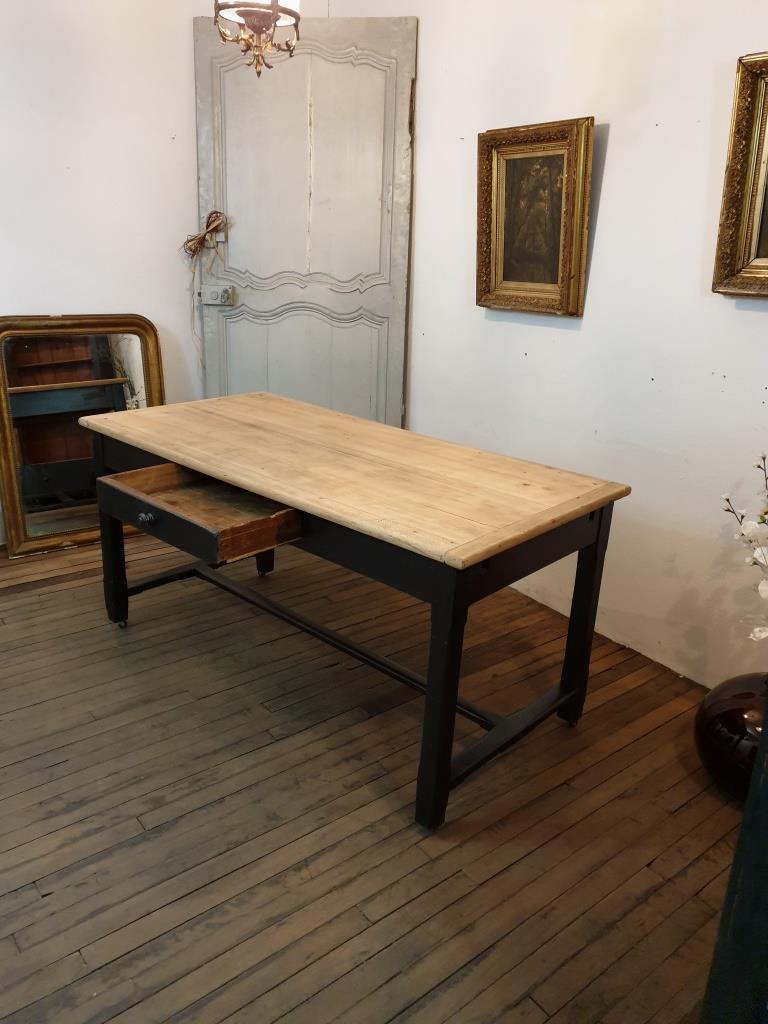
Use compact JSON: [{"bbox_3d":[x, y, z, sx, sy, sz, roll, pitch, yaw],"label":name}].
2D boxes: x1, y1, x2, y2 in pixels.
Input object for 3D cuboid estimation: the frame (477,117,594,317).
[{"bbox_3d":[0.526,-1.053,2.799,0.072,0.629,0.503,-17,27,-31],"label":"frame"}]

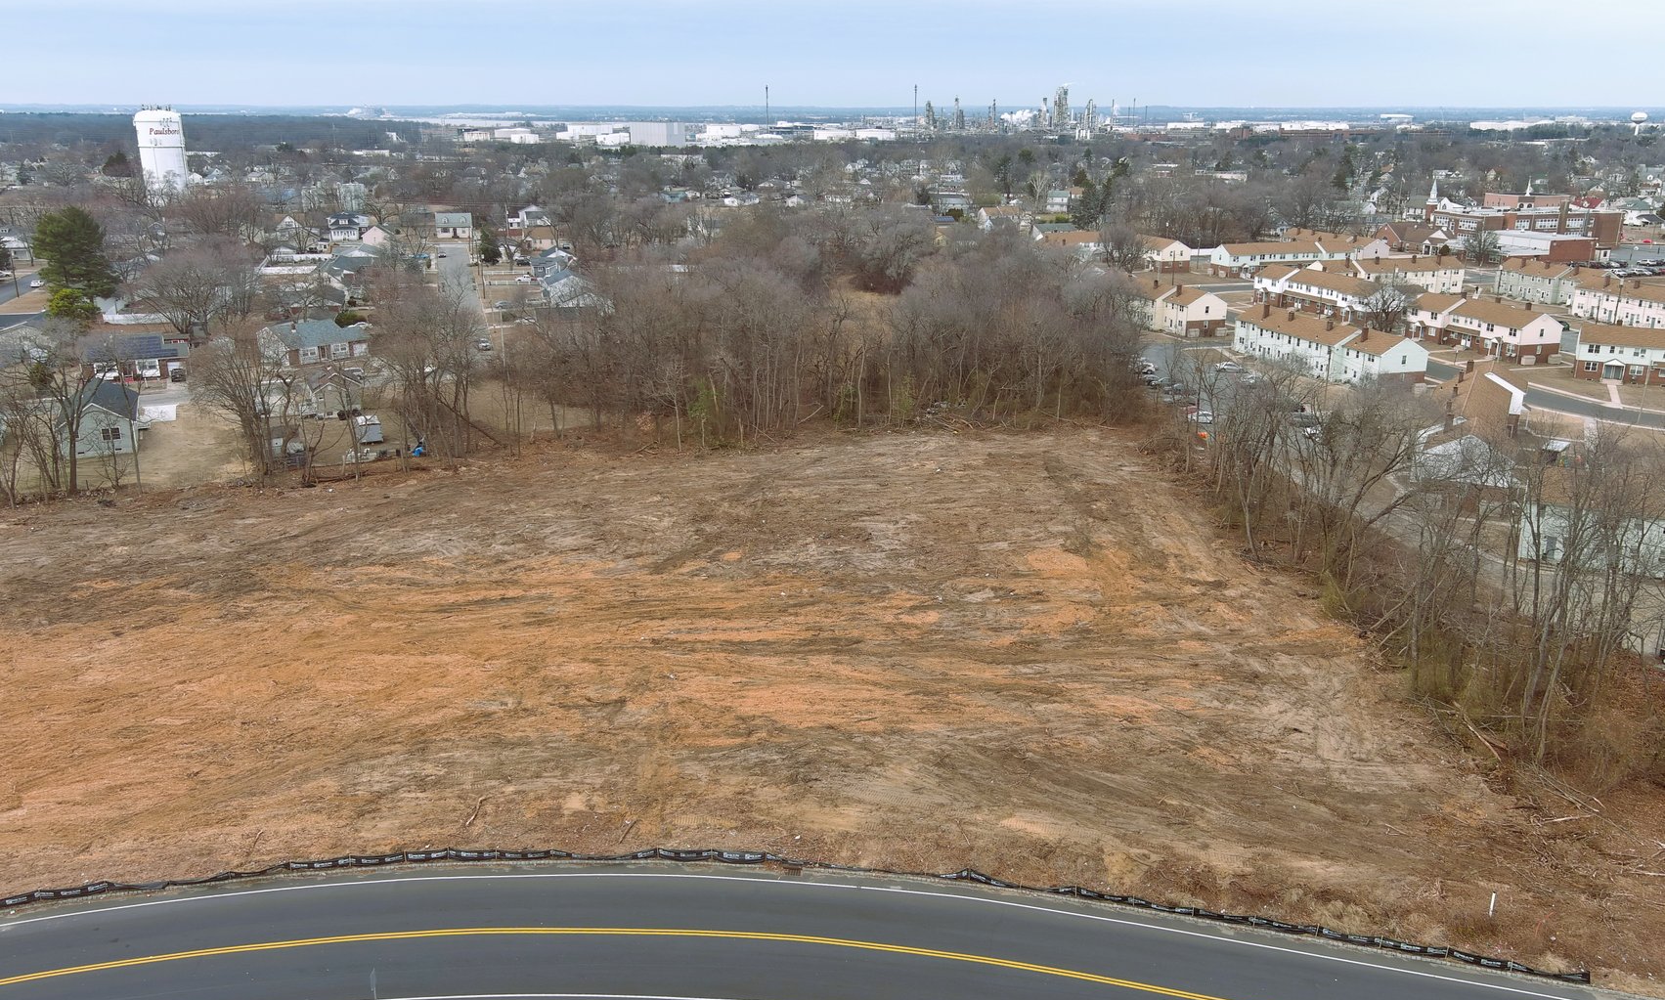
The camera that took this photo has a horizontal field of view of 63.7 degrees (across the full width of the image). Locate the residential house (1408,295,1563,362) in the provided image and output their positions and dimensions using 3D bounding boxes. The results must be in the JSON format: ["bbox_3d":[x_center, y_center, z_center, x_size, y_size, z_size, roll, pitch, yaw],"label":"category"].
[{"bbox_3d":[107.350,-29.240,222.550,9.460,7.840,25.390,-5,17,-17],"label":"residential house"}]

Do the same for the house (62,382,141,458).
[{"bbox_3d":[-87.900,-10.060,160.810,8.430,6.200,15.800,-7,18,-23],"label":"house"}]

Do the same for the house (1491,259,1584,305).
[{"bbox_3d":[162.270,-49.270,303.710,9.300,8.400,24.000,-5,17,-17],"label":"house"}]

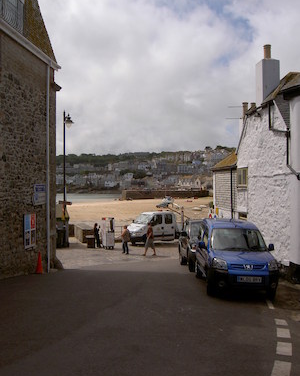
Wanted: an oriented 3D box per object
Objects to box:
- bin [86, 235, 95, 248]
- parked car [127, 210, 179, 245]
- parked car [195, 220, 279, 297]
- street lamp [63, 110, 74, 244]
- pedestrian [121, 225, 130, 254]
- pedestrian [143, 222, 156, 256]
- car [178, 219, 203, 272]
[{"bbox_3d":[-3.834,3.432,25.396,0.580,0.830,0.550,0,1,0],"label":"bin"},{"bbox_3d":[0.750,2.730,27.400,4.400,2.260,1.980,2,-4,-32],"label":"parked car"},{"bbox_3d":[2.270,1.850,10.970,1.730,1.840,4.120,2,-4,2],"label":"parked car"},{"bbox_3d":[-5.374,-0.639,26.055,0.720,9.050,0.550,0,1,0],"label":"street lamp"},{"bbox_3d":[-1.324,2.810,21.392,0.420,1.580,0.480,0,1,-9],"label":"pedestrian"},{"bbox_3d":[-0.010,2.701,20.392,0.650,1.660,0.500,0,1,-3],"label":"pedestrian"},{"bbox_3d":[2.240,2.250,15.600,1.780,1.850,4.400,1,-4,-1],"label":"car"}]

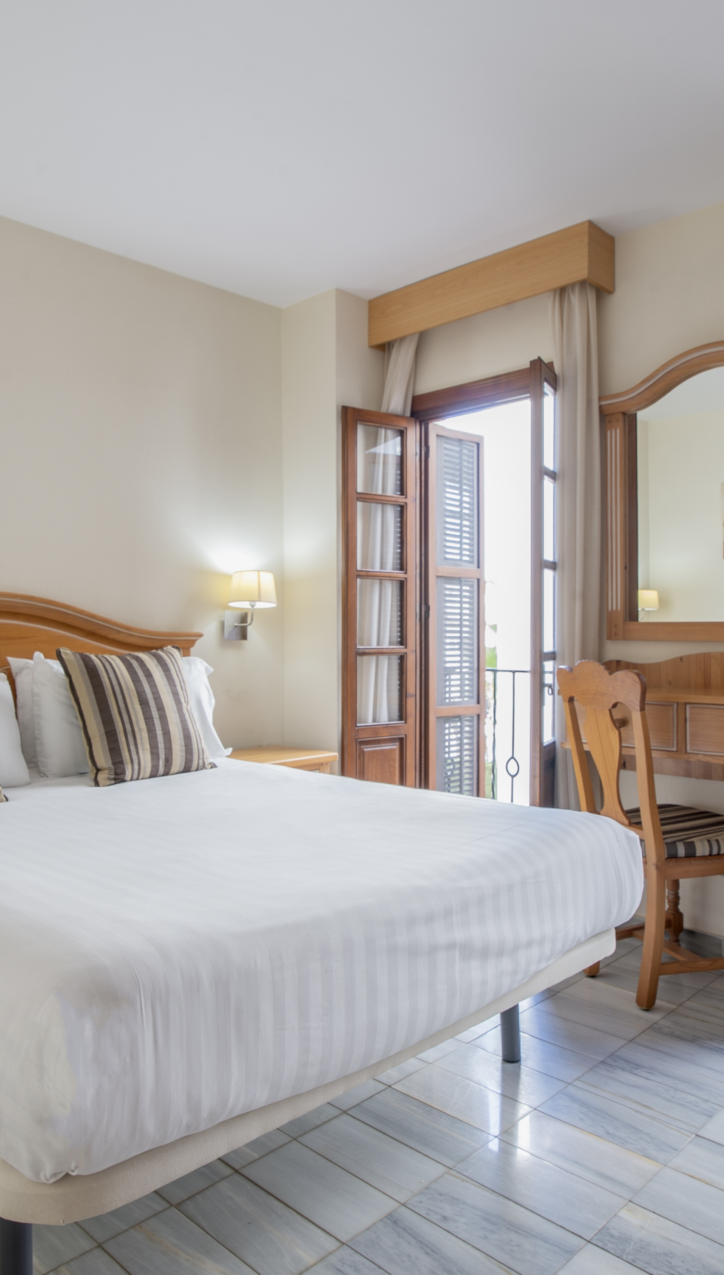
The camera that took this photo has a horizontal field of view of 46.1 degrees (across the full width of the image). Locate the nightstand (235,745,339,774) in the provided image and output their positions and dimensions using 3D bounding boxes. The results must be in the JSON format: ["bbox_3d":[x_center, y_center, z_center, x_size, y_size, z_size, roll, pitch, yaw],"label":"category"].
[{"bbox_3d":[-0.383,0.783,3.564,0.425,0.592,0.335,0,1,-44],"label":"nightstand"}]

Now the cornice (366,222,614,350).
[{"bbox_3d":[0.481,-1.365,3.427,1.055,0.205,0.195,0,1,44],"label":"cornice"}]

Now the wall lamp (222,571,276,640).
[{"bbox_3d":[-0.463,-0.121,3.548,0.200,0.280,0.235,0,1,-44],"label":"wall lamp"}]

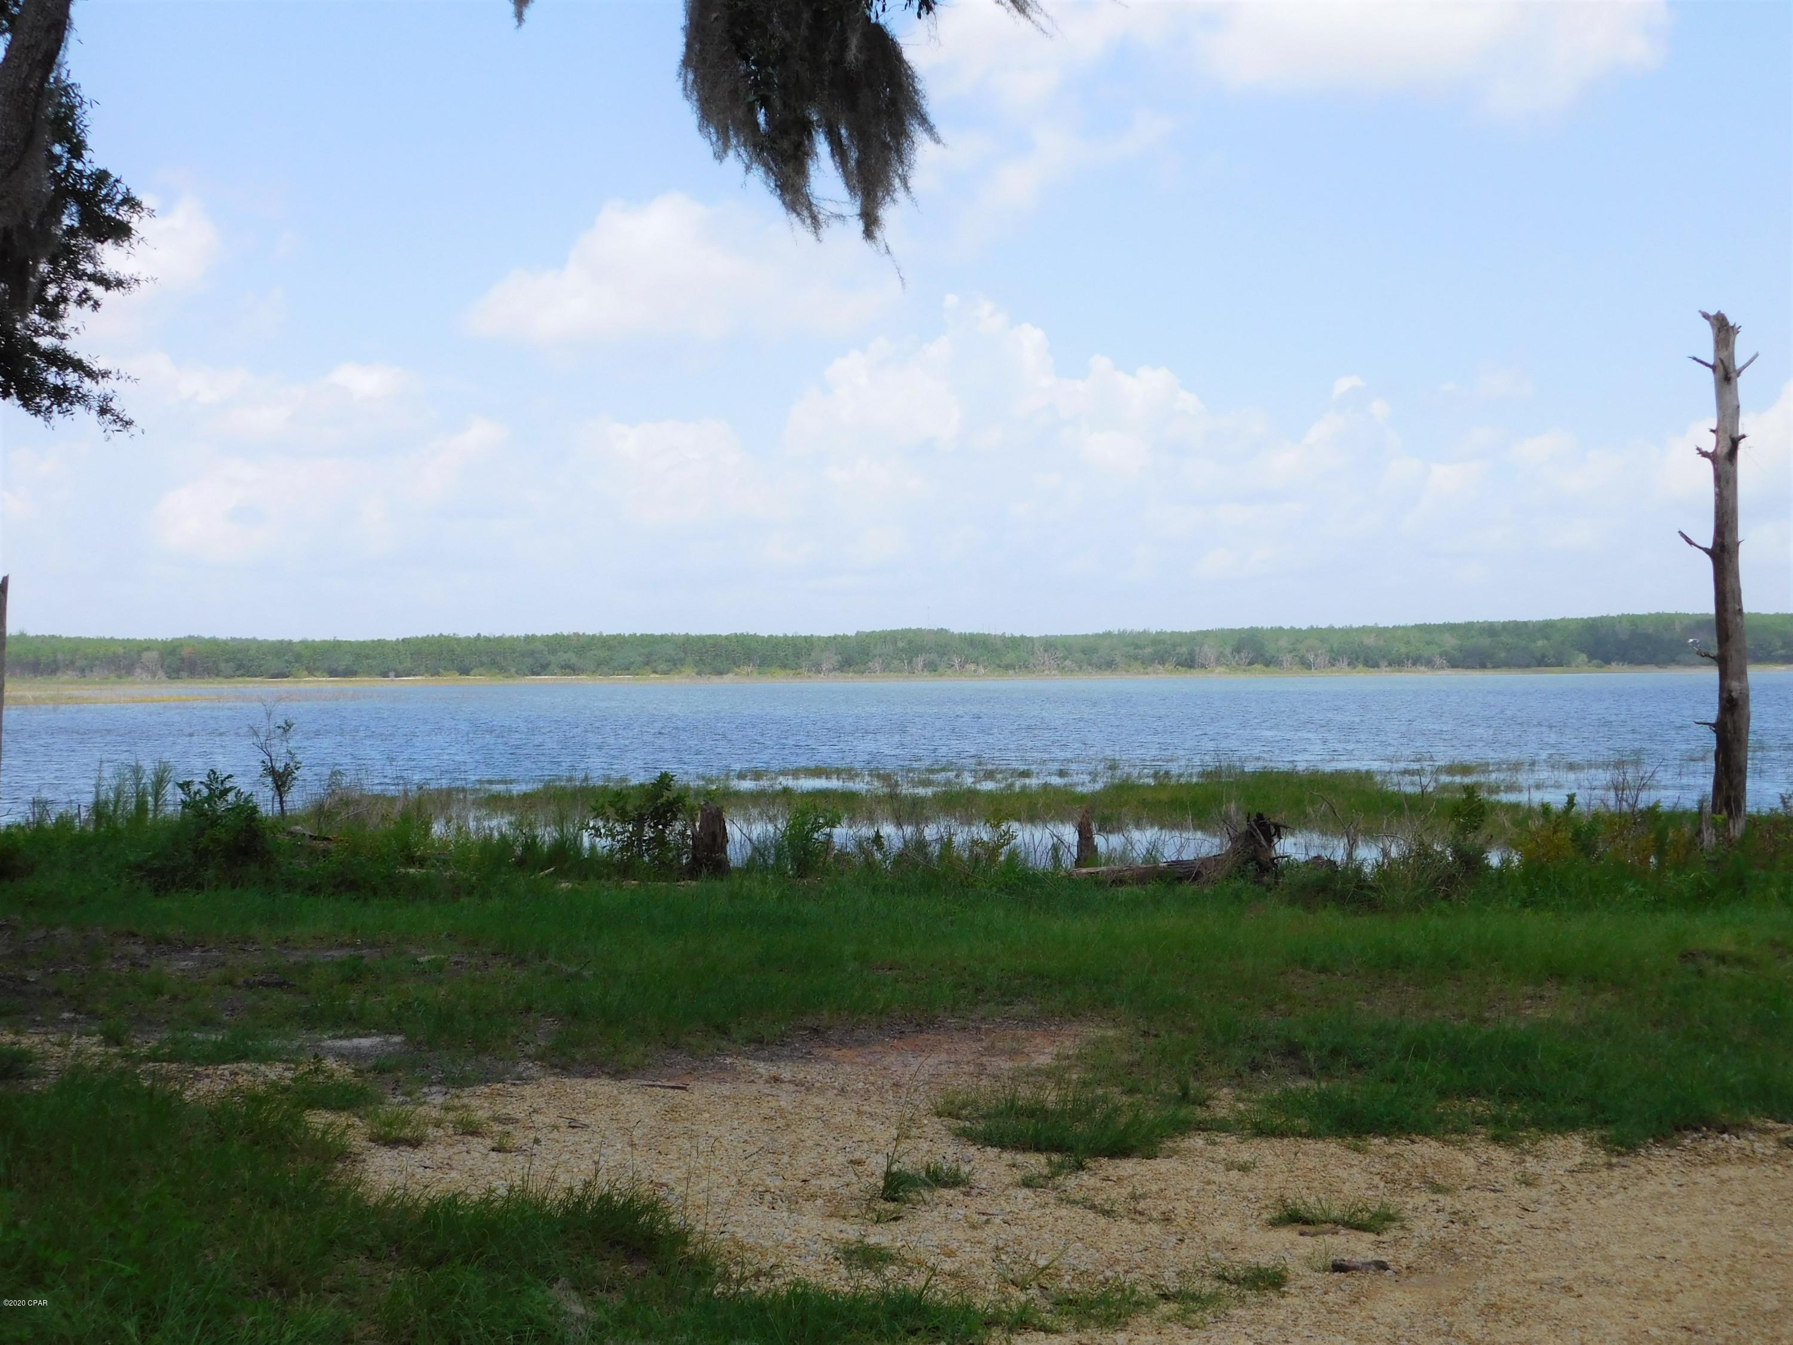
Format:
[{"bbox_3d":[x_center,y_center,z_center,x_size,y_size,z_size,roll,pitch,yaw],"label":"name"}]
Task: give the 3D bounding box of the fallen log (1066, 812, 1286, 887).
[{"bbox_3d":[2.584,1.641,21.500,1.950,0.700,0.600,0,0,14],"label":"fallen log"}]

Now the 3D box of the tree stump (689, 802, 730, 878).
[{"bbox_3d":[-1.765,1.587,22.000,0.400,0.710,0.400,0,0,0],"label":"tree stump"}]

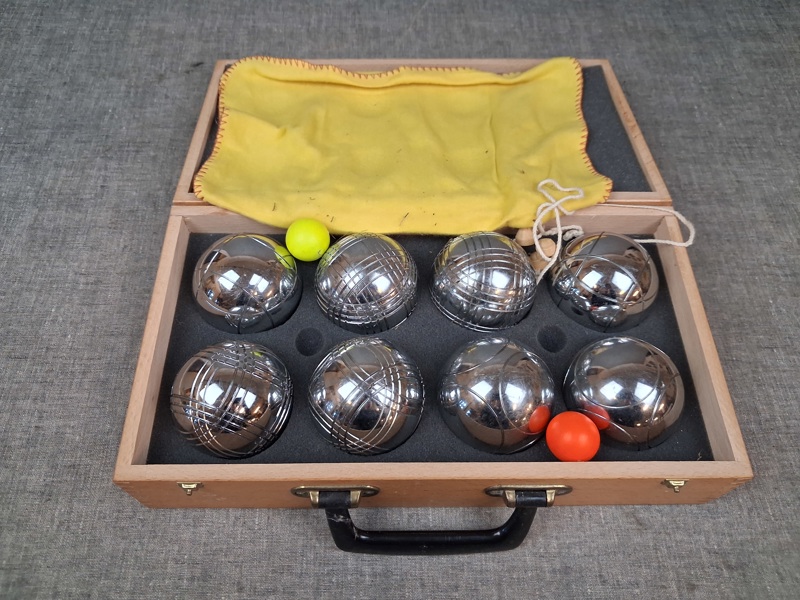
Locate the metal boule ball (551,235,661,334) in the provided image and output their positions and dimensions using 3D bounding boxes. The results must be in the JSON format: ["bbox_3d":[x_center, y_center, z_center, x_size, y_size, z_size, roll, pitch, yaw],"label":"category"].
[{"bbox_3d":[0.142,-0.011,0.436,0.072,0.072,0.072,1,59,-1],"label":"metal boule ball"}]

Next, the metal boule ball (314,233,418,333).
[{"bbox_3d":[-0.023,-0.011,0.437,0.073,0.073,0.073,0,59,-1],"label":"metal boule ball"}]

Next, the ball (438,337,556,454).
[{"bbox_3d":[0.061,0.060,0.396,0.073,0.073,0.073,0,59,-1],"label":"ball"}]

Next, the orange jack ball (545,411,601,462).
[{"bbox_3d":[0.102,0.081,0.369,0.031,0.031,0.031,1,59,-1],"label":"orange jack ball"}]

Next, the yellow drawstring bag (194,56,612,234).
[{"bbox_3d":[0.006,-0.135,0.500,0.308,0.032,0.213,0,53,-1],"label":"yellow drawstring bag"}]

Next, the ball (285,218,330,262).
[{"bbox_3d":[-0.065,-0.042,0.439,0.031,0.031,0.031,0,59,-1],"label":"ball"}]

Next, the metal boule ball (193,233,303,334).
[{"bbox_3d":[-0.106,-0.010,0.435,0.073,0.073,0.073,0,59,-1],"label":"metal boule ball"}]

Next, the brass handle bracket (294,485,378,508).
[{"bbox_3d":[-0.038,0.117,0.366,0.052,0.020,0.011,0,59,-1],"label":"brass handle bracket"}]

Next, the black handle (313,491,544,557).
[{"bbox_3d":[0.019,0.136,0.378,0.133,0.042,0.033,0,59,-1],"label":"black handle"}]

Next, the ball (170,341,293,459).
[{"bbox_3d":[-0.105,0.062,0.392,0.073,0.073,0.073,0,59,-1],"label":"ball"}]

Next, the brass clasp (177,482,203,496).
[{"bbox_3d":[-0.120,0.109,0.359,0.014,0.018,0.004,0,59,-1],"label":"brass clasp"}]

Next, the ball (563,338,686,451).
[{"bbox_3d":[0.141,0.059,0.394,0.072,0.072,0.072,1,59,-1],"label":"ball"}]

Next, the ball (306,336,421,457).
[{"bbox_3d":[-0.020,0.060,0.391,0.072,0.072,0.072,0,59,-1],"label":"ball"}]

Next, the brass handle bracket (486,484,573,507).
[{"bbox_3d":[0.076,0.117,0.368,0.052,0.020,0.011,0,59,-1],"label":"brass handle bracket"}]

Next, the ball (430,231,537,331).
[{"bbox_3d":[0.058,-0.012,0.435,0.072,0.072,0.072,1,59,-1],"label":"ball"}]

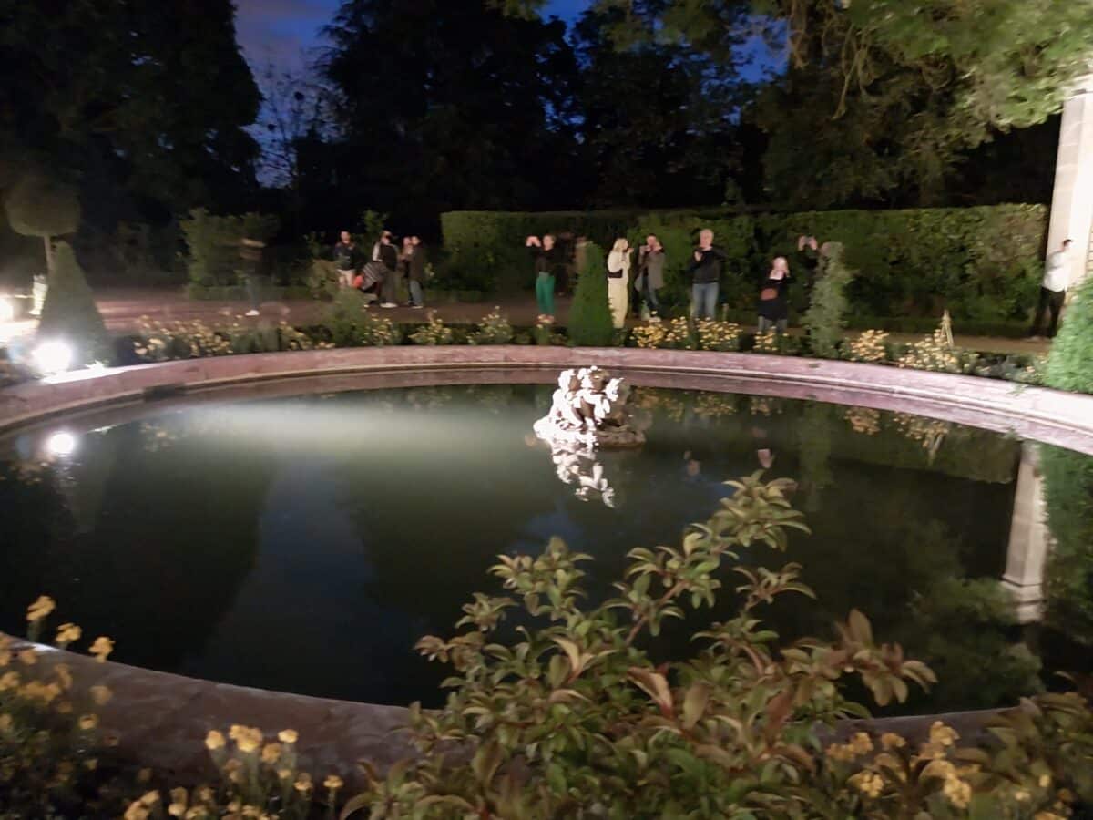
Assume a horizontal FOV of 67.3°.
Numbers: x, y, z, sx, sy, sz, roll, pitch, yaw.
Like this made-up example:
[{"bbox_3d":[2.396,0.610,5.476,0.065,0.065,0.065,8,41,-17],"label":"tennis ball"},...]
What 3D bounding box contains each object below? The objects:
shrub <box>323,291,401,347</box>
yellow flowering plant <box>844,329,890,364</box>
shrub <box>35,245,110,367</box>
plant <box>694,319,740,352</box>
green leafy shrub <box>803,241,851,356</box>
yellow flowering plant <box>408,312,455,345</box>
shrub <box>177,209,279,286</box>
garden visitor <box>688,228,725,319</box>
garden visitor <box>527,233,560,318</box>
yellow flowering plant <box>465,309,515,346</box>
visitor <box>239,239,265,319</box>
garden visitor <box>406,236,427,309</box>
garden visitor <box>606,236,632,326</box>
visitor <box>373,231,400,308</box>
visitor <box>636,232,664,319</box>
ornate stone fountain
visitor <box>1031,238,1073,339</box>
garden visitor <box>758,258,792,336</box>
[{"bbox_3d":[-2.689,-1.355,11.951,1.050,0.770,0.800,-1,10,-13],"label":"shrub"},{"bbox_3d":[4.275,-0.853,10.983,0.660,0.452,0.580,5,12,21],"label":"yellow flowering plant"},{"bbox_3d":[-5.370,-1.169,9.328,0.860,1.433,0.860,-6,13,-29],"label":"shrub"},{"bbox_3d":[2.547,-1.132,12.171,0.680,0.450,0.600,3,10,12],"label":"plant"},{"bbox_3d":[3.864,-1.494,11.229,0.670,1.599,0.670,5,12,18],"label":"green leafy shrub"},{"bbox_3d":[-1.703,-1.228,12.258,0.660,0.450,0.600,0,10,-8],"label":"yellow flowering plant"},{"bbox_3d":[-8.511,-4.142,21.802,2.400,2.280,1.700,-3,12,-21],"label":"shrub"},{"bbox_3d":[2.792,-2.219,14.244,0.640,1.808,0.450,4,12,17],"label":"garden visitor"},{"bbox_3d":[-0.082,-2.673,16.638,0.620,1.720,0.480,5,11,20],"label":"garden visitor"},{"bbox_3d":[-0.851,-1.233,12.268,0.740,0.540,0.620,0,11,-4],"label":"yellow flowering plant"},{"bbox_3d":[-6.084,-2.762,16.932,0.500,1.610,0.470,0,10,-6],"label":"visitor"},{"bbox_3d":[-3.008,-3.164,18.918,0.440,1.656,0.470,-8,15,-39],"label":"garden visitor"},{"bbox_3d":[1.342,-2.266,14.802,0.480,1.639,0.460,7,13,27],"label":"garden visitor"},{"bbox_3d":[-3.696,-3.216,18.844,0.560,1.767,0.420,-3,12,-16],"label":"visitor"},{"bbox_3d":[2.103,-2.637,16.444,0.520,1.745,0.460,10,15,40],"label":"visitor"},{"bbox_3d":[0.351,-0.067,6.991,0.900,0.585,0.850,2,10,3],"label":"ornate stone fountain"},{"bbox_3d":[9.004,-2.156,14.616,0.560,1.740,0.470,5,11,21],"label":"visitor"},{"bbox_3d":[3.438,-1.635,12.387,0.480,1.340,0.400,-5,12,-30],"label":"garden visitor"}]

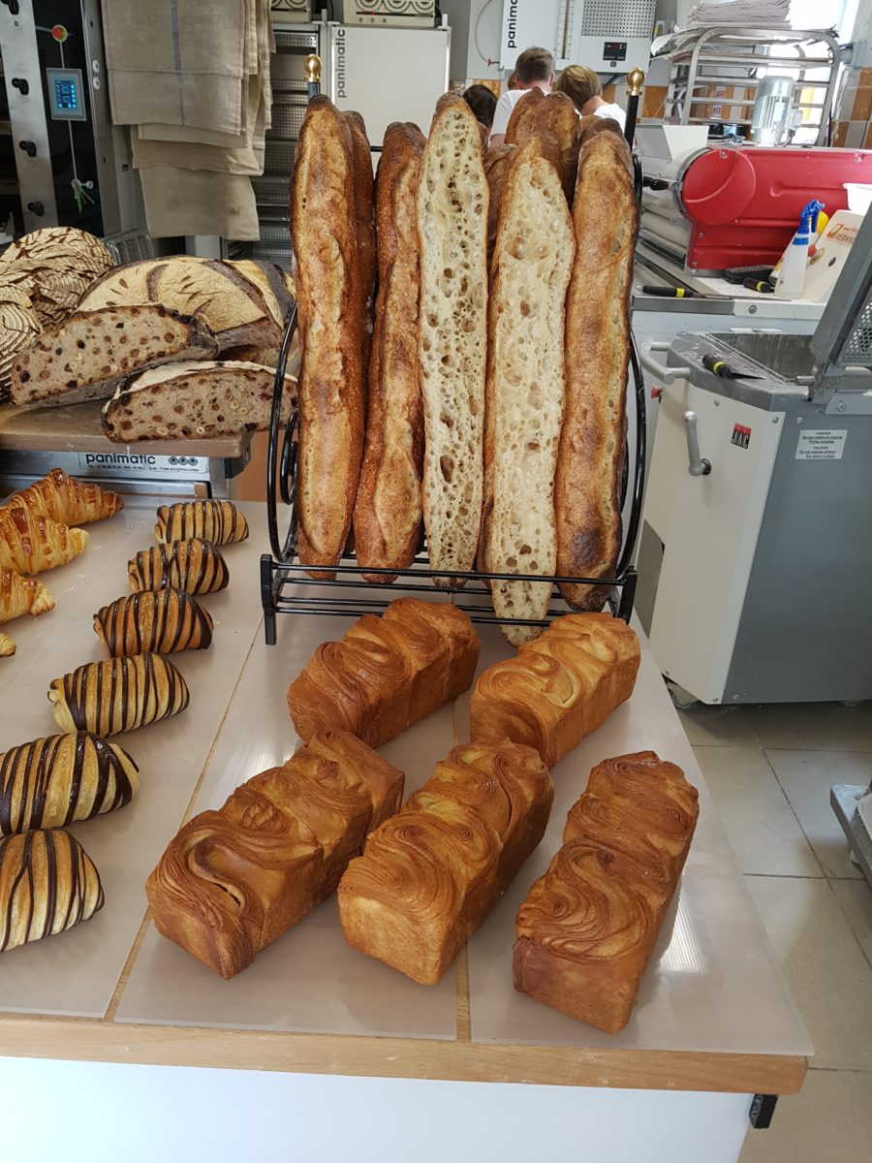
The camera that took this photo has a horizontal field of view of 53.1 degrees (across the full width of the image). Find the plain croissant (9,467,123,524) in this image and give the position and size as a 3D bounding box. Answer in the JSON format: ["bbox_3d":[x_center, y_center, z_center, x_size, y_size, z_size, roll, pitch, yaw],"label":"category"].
[{"bbox_3d":[-0.569,-0.131,1.349,0.150,0.063,0.078,-3,27,-12],"label":"plain croissant"}]

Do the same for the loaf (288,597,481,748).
[{"bbox_3d":[-0.050,0.100,0.942,0.083,0.074,0.198,23,33,34],"label":"loaf"}]

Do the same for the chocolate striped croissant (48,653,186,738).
[{"bbox_3d":[-0.326,0.115,0.906,0.124,0.054,0.072,-5,28,-14],"label":"chocolate striped croissant"}]

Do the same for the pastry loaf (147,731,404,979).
[{"bbox_3d":[-0.123,0.212,0.720,0.082,0.072,0.203,21,32,31],"label":"pastry loaf"}]

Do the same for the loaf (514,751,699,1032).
[{"bbox_3d":[0.132,0.230,0.667,0.086,0.075,0.185,14,28,21],"label":"loaf"}]

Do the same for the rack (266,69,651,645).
[{"bbox_3d":[0.031,-0.283,1.068,0.436,0.638,0.370,3,26,0],"label":"rack"}]

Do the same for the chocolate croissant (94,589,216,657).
[{"bbox_3d":[-0.336,0.044,1.044,0.120,0.053,0.070,-3,28,-12],"label":"chocolate croissant"}]

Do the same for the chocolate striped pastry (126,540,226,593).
[{"bbox_3d":[-0.344,-0.025,1.178,0.118,0.051,0.068,-3,28,-12],"label":"chocolate striped pastry"}]

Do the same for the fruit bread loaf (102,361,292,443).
[{"bbox_3d":[-0.388,-0.301,1.467,0.290,0.092,0.110,-3,28,-12],"label":"fruit bread loaf"}]

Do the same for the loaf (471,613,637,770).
[{"bbox_3d":[0.129,0.108,0.918,0.086,0.075,0.185,20,30,30],"label":"loaf"}]

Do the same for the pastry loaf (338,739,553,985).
[{"bbox_3d":[0.015,0.221,0.716,0.081,0.072,0.194,19,31,27],"label":"pastry loaf"}]

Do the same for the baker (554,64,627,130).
[{"bbox_3d":[0.536,-1.245,3.740,0.480,1.680,0.360,-4,27,-15],"label":"baker"}]

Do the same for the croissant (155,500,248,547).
[{"bbox_3d":[-0.348,-0.093,1.308,0.118,0.050,0.068,0,26,-7],"label":"croissant"}]

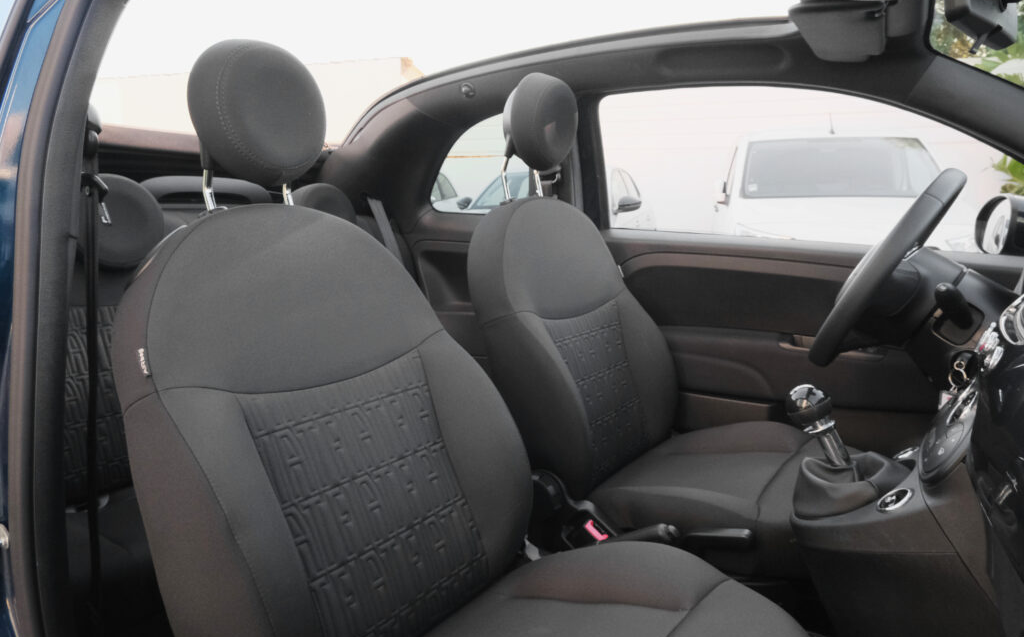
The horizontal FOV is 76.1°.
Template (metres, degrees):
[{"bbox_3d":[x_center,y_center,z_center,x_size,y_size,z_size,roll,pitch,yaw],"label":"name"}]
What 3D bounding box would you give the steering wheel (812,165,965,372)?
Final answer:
[{"bbox_3d":[0.621,-0.069,1.076,0.090,0.370,0.370,38,28,25],"label":"steering wheel"}]

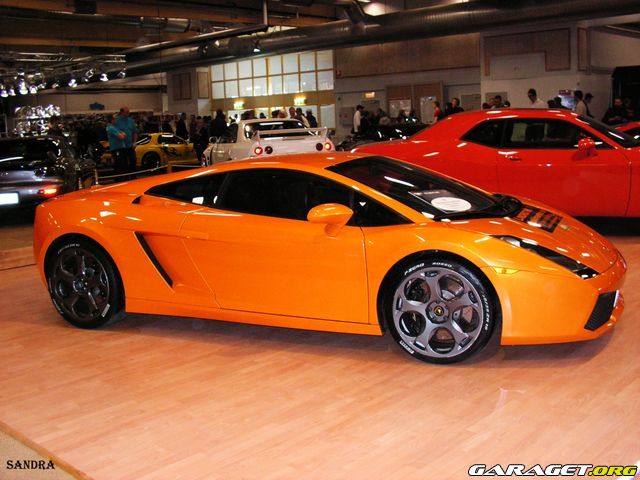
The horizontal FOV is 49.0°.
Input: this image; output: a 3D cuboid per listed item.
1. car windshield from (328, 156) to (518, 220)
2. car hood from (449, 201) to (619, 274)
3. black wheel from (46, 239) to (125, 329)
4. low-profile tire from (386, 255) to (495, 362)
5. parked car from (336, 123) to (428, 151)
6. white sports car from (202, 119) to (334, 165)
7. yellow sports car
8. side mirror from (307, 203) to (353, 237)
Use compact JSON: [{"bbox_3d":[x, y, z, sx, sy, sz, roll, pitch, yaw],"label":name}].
[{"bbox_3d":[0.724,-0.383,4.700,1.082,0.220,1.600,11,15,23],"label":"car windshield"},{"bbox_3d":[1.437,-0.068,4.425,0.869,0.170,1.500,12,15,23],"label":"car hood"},{"bbox_3d":[-1.622,0.296,5.051,0.660,0.656,0.290,2,11,25],"label":"black wheel"},{"bbox_3d":[0.692,0.377,3.958,0.645,0.645,0.235,2,11,25],"label":"low-profile tire"},{"bbox_3d":[2.264,-1.859,14.917,4.400,1.240,1.800,-11,13,-41],"label":"parked car"},{"bbox_3d":[-1.202,-1.752,14.725,1.800,1.360,4.650,-6,10,-19],"label":"white sports car"},{"bbox_3d":[-5.370,-2.921,23.398,1.760,1.220,4.290,3,11,32],"label":"yellow sports car"},{"bbox_3d":[0.073,-0.106,3.995,0.200,0.200,0.240,2,11,25],"label":"side mirror"}]

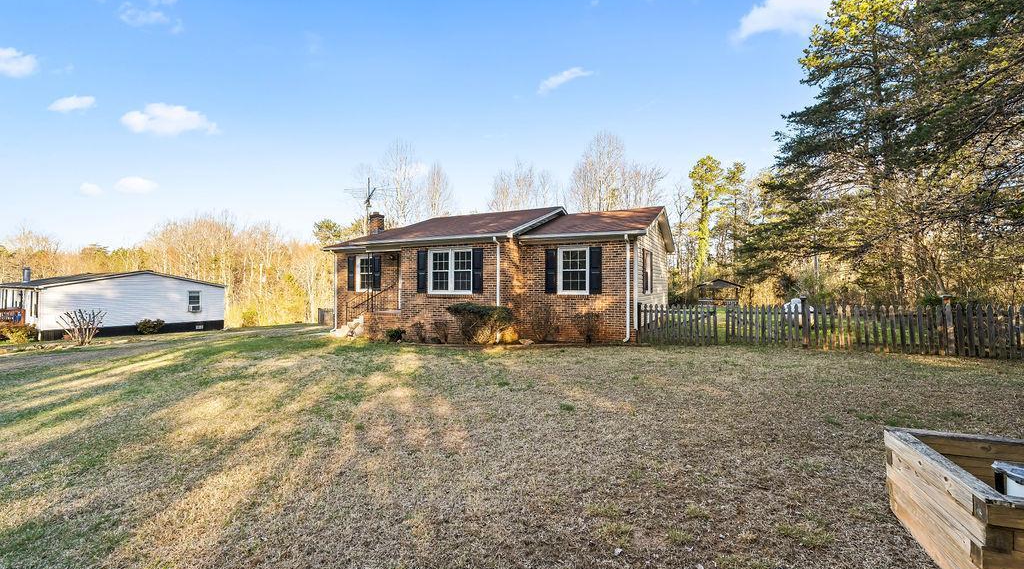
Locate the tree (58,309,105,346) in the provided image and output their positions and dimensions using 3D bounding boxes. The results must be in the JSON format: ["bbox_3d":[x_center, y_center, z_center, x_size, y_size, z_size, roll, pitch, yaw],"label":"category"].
[{"bbox_3d":[-22.700,2.270,21.000,1.900,1.950,1.850,0,0,27],"label":"tree"}]

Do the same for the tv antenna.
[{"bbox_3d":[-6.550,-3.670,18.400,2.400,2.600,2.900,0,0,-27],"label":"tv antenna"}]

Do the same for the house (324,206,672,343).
[{"bbox_3d":[-0.600,-0.670,16.000,12.500,4.800,8.500,0,0,27],"label":"house"}]

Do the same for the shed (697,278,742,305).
[{"bbox_3d":[18.600,0.760,35.500,3.900,2.650,3.800,0,0,27],"label":"shed"}]

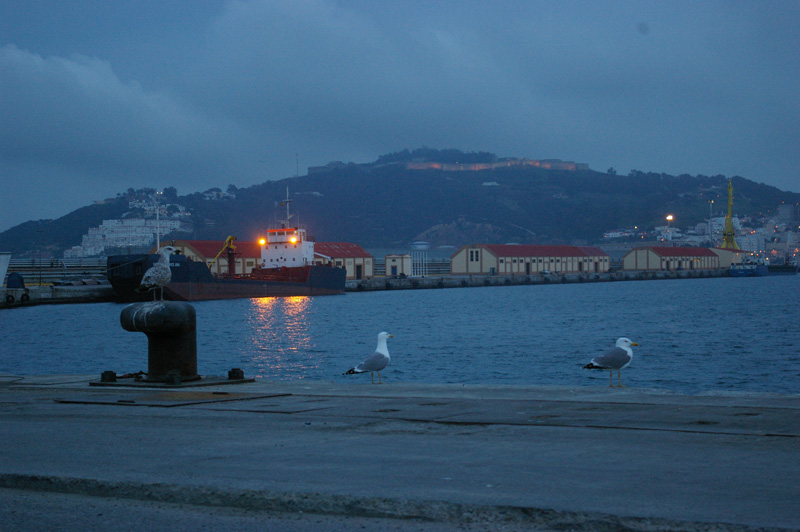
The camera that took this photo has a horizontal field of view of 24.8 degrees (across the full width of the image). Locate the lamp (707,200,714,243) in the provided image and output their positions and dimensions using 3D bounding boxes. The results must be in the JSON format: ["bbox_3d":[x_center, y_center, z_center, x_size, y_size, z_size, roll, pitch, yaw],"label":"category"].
[{"bbox_3d":[143.253,-14.764,840.000,1.500,31.000,2.500,-1,0,24],"label":"lamp"}]

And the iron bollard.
[{"bbox_3d":[-2.208,0.695,16.750,0.680,0.750,0.600,-1,0,35],"label":"iron bollard"}]

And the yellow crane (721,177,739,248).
[{"bbox_3d":[156.110,-20.311,860.000,11.000,42.000,13.000,-1,0,24],"label":"yellow crane"}]

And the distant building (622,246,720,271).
[{"bbox_3d":[109.752,-2.660,731.069,14.700,8.600,87.000,-1,0,24],"label":"distant building"}]

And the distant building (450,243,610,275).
[{"bbox_3d":[43.441,-1.882,581.861,14.600,8.900,107.000,-1,0,24],"label":"distant building"}]

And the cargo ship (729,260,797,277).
[{"bbox_3d":[154.816,0.215,776.580,11.000,8.000,74.000,-1,0,24],"label":"cargo ship"}]

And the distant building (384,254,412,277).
[{"bbox_3d":[-0.233,0.070,498.931,4.900,5.800,6.400,-1,0,24],"label":"distant building"}]

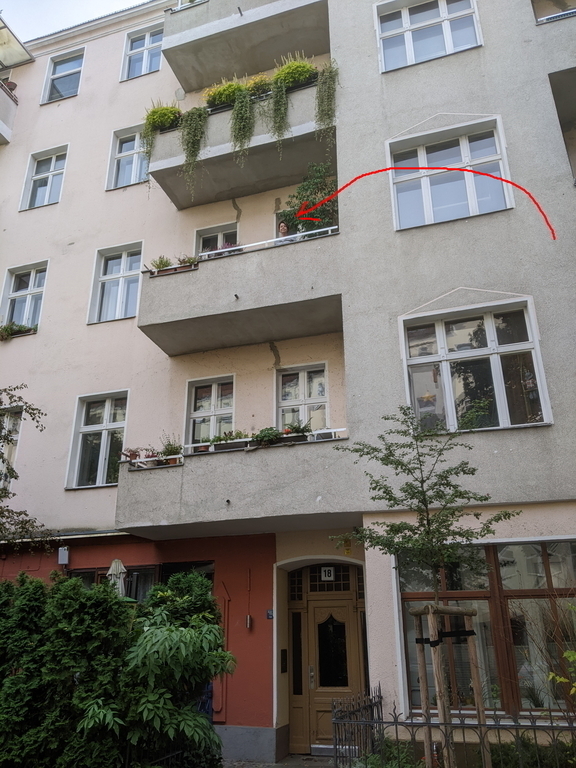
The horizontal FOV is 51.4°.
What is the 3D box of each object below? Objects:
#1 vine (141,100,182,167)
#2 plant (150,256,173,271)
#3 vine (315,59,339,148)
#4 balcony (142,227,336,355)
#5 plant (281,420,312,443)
[{"bbox_3d":[-2.514,-5.027,12.022,0.743,1.326,0.400,-7,-23,17],"label":"vine"},{"bbox_3d":[-2.349,-2.203,11.160,0.460,0.350,0.270,-7,-23,16],"label":"plant"},{"bbox_3d":[0.691,-5.069,10.808,0.382,1.951,0.250,-7,-23,17],"label":"vine"},{"bbox_3d":[-0.723,-1.589,10.933,3.750,1.220,1.280,-7,-23,16],"label":"balcony"},{"bbox_3d":[0.126,0.707,8.898,0.454,0.275,0.250,-7,-23,17],"label":"plant"}]

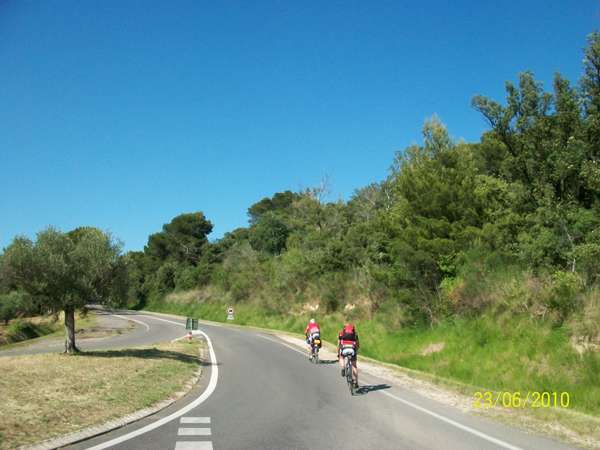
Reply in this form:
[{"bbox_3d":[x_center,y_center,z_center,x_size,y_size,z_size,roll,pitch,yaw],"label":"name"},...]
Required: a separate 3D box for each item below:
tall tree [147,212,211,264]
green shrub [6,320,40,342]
[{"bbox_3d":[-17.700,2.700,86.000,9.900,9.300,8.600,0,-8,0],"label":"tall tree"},{"bbox_3d":[-16.200,6.250,34.500,1.900,1.300,1.600,0,-8,0],"label":"green shrub"}]

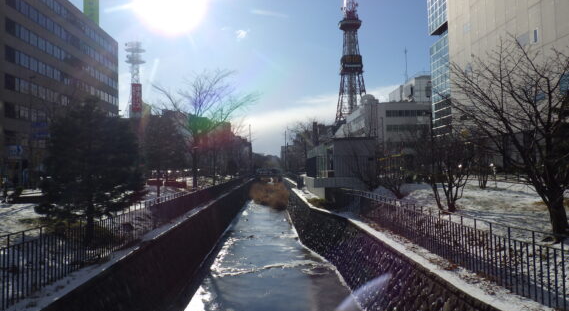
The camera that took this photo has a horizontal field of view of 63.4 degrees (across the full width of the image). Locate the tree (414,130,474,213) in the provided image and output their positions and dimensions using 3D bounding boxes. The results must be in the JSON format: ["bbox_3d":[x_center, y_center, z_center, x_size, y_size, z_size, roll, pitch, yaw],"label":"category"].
[{"bbox_3d":[6.535,0.653,18.800,2.450,3.350,2.400,-1,-2,-2],"label":"tree"}]

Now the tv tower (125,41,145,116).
[{"bbox_3d":[-97.762,-49.533,300.000,13.000,51.000,13.000,-1,-2,-2],"label":"tv tower"}]

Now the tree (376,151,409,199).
[{"bbox_3d":[6.335,1.173,27.000,1.950,2.750,1.950,-1,-2,-2],"label":"tree"}]

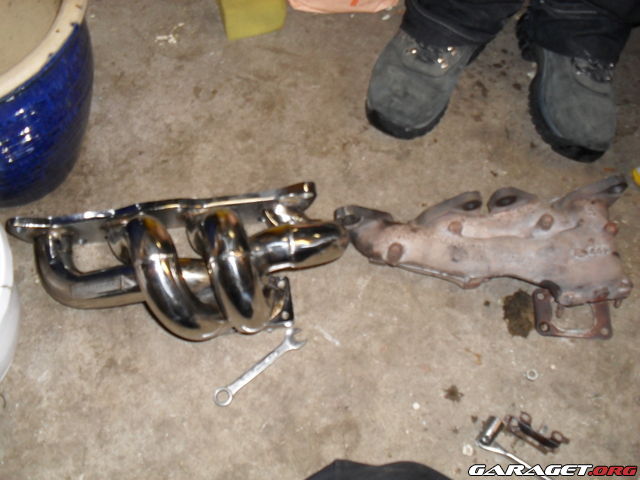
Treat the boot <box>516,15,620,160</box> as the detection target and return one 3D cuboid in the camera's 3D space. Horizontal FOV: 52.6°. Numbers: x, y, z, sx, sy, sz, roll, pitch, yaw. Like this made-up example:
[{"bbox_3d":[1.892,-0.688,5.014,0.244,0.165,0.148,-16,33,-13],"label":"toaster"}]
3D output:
[{"bbox_3d":[0.427,-0.293,1.044,0.120,0.155,0.310,-4,63,-2],"label":"boot"}]

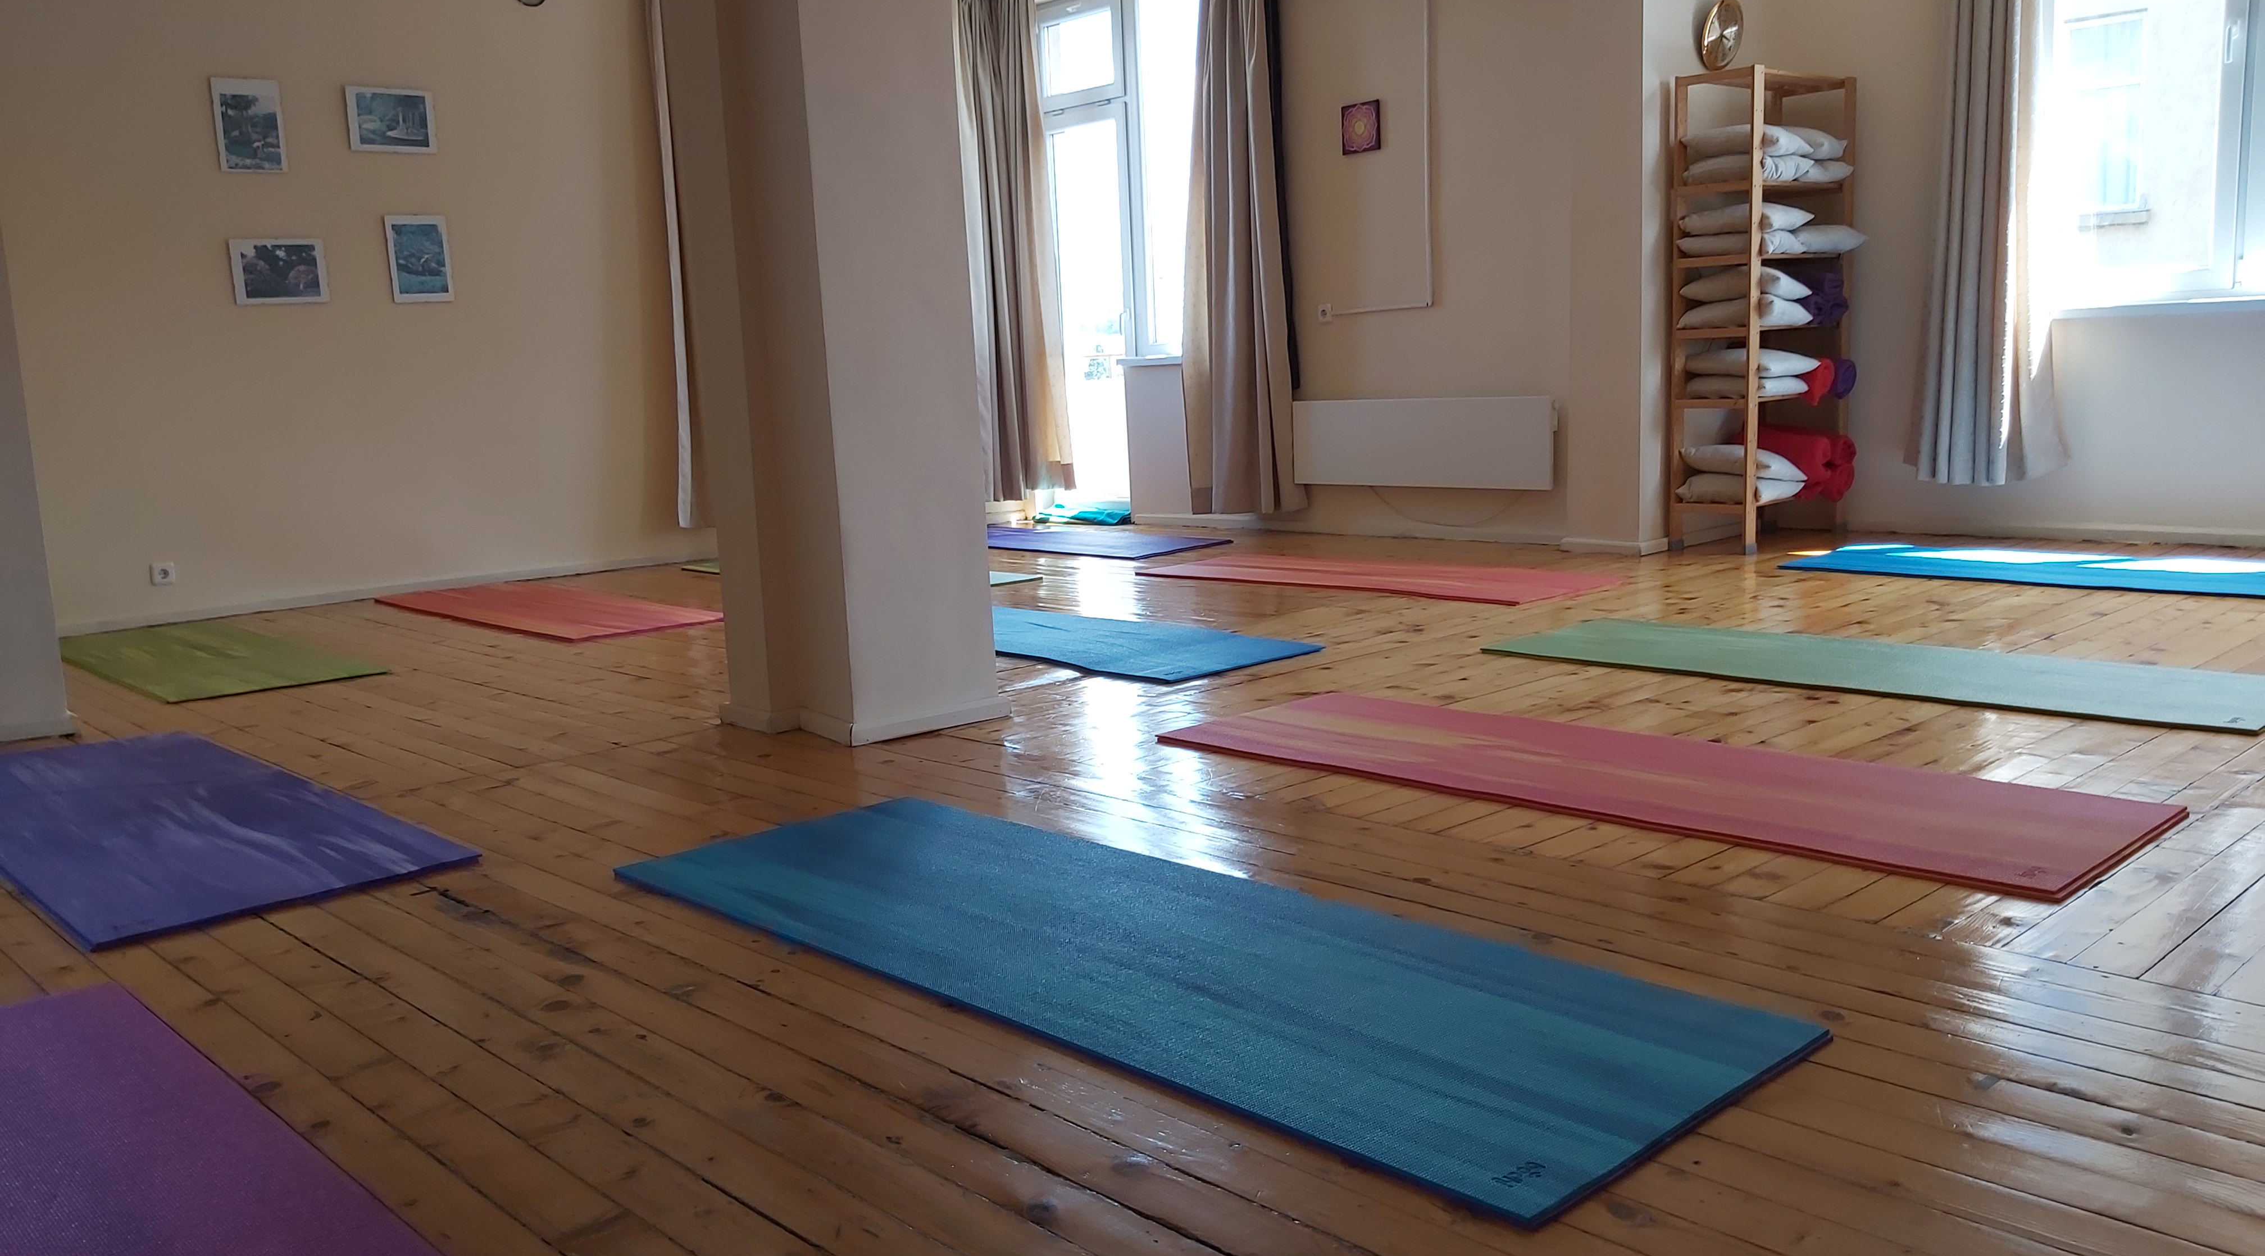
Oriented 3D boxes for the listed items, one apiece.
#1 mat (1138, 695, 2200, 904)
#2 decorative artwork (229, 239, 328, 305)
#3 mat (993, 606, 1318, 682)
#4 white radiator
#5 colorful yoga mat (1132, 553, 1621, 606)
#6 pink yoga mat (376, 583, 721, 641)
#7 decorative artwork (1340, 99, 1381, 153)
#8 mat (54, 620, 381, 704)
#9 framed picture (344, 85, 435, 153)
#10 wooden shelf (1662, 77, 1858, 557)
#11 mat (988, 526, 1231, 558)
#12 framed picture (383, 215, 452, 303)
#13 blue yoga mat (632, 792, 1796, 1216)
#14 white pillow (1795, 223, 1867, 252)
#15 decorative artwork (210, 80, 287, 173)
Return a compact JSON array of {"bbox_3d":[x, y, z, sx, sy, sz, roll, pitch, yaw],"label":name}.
[{"bbox_3d":[0.884,0.269,3.205,0.597,0.014,1.803,-11,12,-42],"label":"mat"},{"bbox_3d":[-3.463,-1.449,6.919,0.352,0.250,0.018,-10,11,-41],"label":"decorative artwork"},{"bbox_3d":[-0.277,0.030,5.175,0.597,0.014,1.803,-10,11,-41],"label":"mat"},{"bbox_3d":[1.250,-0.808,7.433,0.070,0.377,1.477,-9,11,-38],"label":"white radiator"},{"bbox_3d":[0.856,-0.189,6.391,0.607,0.012,1.830,-10,11,-42],"label":"colorful yoga mat"},{"bbox_3d":[-2.301,-0.074,6.635,0.607,0.012,1.830,-11,11,-42],"label":"pink yoga mat"},{"bbox_3d":[1.029,-2.239,7.625,0.020,0.211,0.218,-10,11,-39],"label":"decorative artwork"},{"bbox_3d":[-3.124,0.103,5.704,0.607,0.012,1.830,-10,11,-41],"label":"mat"},{"bbox_3d":[-3.089,-2.115,7.097,0.351,0.253,0.018,-10,11,-41],"label":"framed picture"},{"bbox_3d":[2.486,-1.234,6.694,0.791,1.782,0.316,-10,11,-40],"label":"wooden shelf"},{"bbox_3d":[-0.357,-0.405,8.111,0.599,0.012,1.808,-10,11,-40],"label":"mat"},{"bbox_3d":[-3.041,-1.575,7.264,0.248,0.353,0.018,-10,11,-41],"label":"framed picture"},{"bbox_3d":[-0.036,0.441,2.442,0.607,0.012,1.830,-10,11,-42],"label":"blue yoga mat"},{"bbox_3d":[2.635,-1.527,6.714,0.370,0.120,0.370,-10,11,-40],"label":"white pillow"},{"bbox_3d":[-3.496,-1.986,6.738,0.247,0.354,0.018,-10,11,-41],"label":"decorative artwork"}]

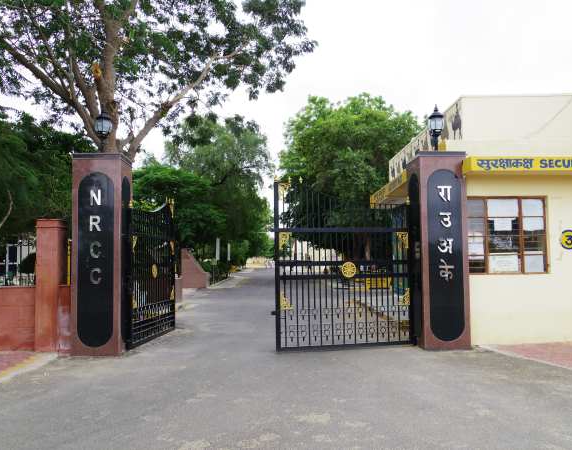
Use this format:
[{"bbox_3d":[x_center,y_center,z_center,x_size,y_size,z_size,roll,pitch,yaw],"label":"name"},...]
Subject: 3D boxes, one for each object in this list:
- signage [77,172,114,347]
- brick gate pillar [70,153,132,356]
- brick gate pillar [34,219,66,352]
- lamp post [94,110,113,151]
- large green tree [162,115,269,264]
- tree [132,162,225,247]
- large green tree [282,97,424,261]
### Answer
[{"bbox_3d":[-3.026,0.538,7.470,0.577,2.786,0.060,-1,-4,-3],"label":"signage"},{"bbox_3d":[-3.046,0.477,7.849,0.770,3.237,0.710,-1,-4,-3],"label":"brick gate pillar"},{"bbox_3d":[-3.898,0.989,7.806,0.377,2.157,0.340,-1,-4,-3],"label":"brick gate pillar"},{"bbox_3d":[-3.107,-1.556,7.977,0.285,0.839,0.285,-1,-4,-3],"label":"lamp post"},{"bbox_3d":[-4.556,-1.913,31.349,7.300,11.031,7.300,-1,-4,-3],"label":"large green tree"},{"bbox_3d":[-4.958,0.078,21.183,4.900,5.783,4.700,-1,-4,-3],"label":"tree"},{"bbox_3d":[3.334,-1.921,24.314,7.600,9.913,7.400,-1,-4,-3],"label":"large green tree"}]

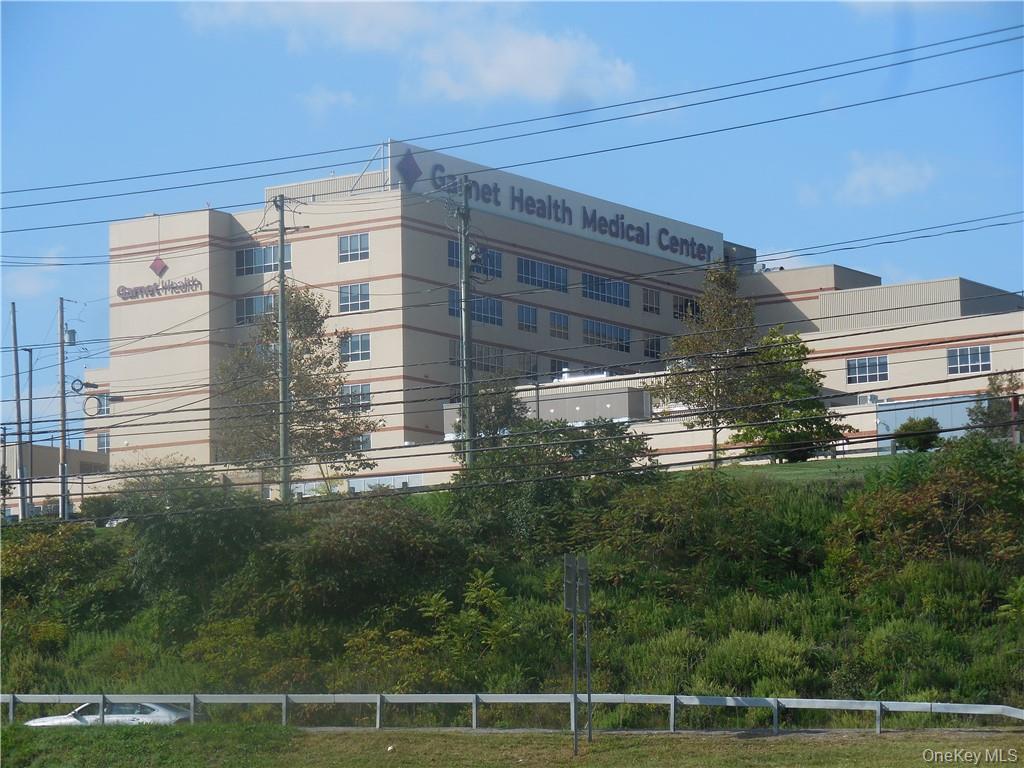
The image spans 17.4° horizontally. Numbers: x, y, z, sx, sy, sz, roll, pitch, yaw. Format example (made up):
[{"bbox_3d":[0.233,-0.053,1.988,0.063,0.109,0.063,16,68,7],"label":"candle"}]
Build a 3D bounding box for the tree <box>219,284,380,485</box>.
[{"bbox_3d":[-12.120,0.450,188.000,9.224,11.867,8.762,-1,-8,0],"label":"tree"}]

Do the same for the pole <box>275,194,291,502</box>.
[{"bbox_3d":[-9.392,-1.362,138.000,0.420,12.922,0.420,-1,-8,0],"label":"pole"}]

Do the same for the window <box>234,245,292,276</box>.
[{"bbox_3d":[-21.956,-10.890,295.500,6.281,2.345,0.150,-6,-9,33],"label":"window"}]

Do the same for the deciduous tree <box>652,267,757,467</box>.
[{"bbox_3d":[12.266,-1.020,213.000,6.627,12.935,6.296,-1,-8,0],"label":"deciduous tree"}]

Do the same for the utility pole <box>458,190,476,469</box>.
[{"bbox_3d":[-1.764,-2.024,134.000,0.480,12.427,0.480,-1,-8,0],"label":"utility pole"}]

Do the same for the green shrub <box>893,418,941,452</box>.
[{"bbox_3d":[26.997,3.420,222.000,3.188,2.524,3.028,-1,-8,0],"label":"green shrub"}]

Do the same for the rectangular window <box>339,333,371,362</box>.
[{"bbox_3d":[-13.578,-3.048,289.015,3.251,2.274,0.150,-6,-9,33],"label":"rectangular window"}]

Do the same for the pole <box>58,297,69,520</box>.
[{"bbox_3d":[-25.225,1.378,188.000,0.400,12.598,0.400,-1,-8,0],"label":"pole"}]

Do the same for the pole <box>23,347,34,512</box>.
[{"bbox_3d":[-29.446,2.777,204.000,0.550,10.131,0.250,-1,-8,0],"label":"pole"}]

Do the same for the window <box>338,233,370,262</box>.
[{"bbox_3d":[-13.675,-11.783,290.152,3.264,2.336,0.150,-6,-9,33],"label":"window"}]

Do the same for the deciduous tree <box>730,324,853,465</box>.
[{"bbox_3d":[17.932,0.743,216.000,7.883,8.917,7.489,-1,-8,0],"label":"deciduous tree"}]

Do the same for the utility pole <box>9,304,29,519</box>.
[{"bbox_3d":[-28.346,1.608,192.000,0.370,12.349,0.370,-3,-8,0],"label":"utility pole"}]

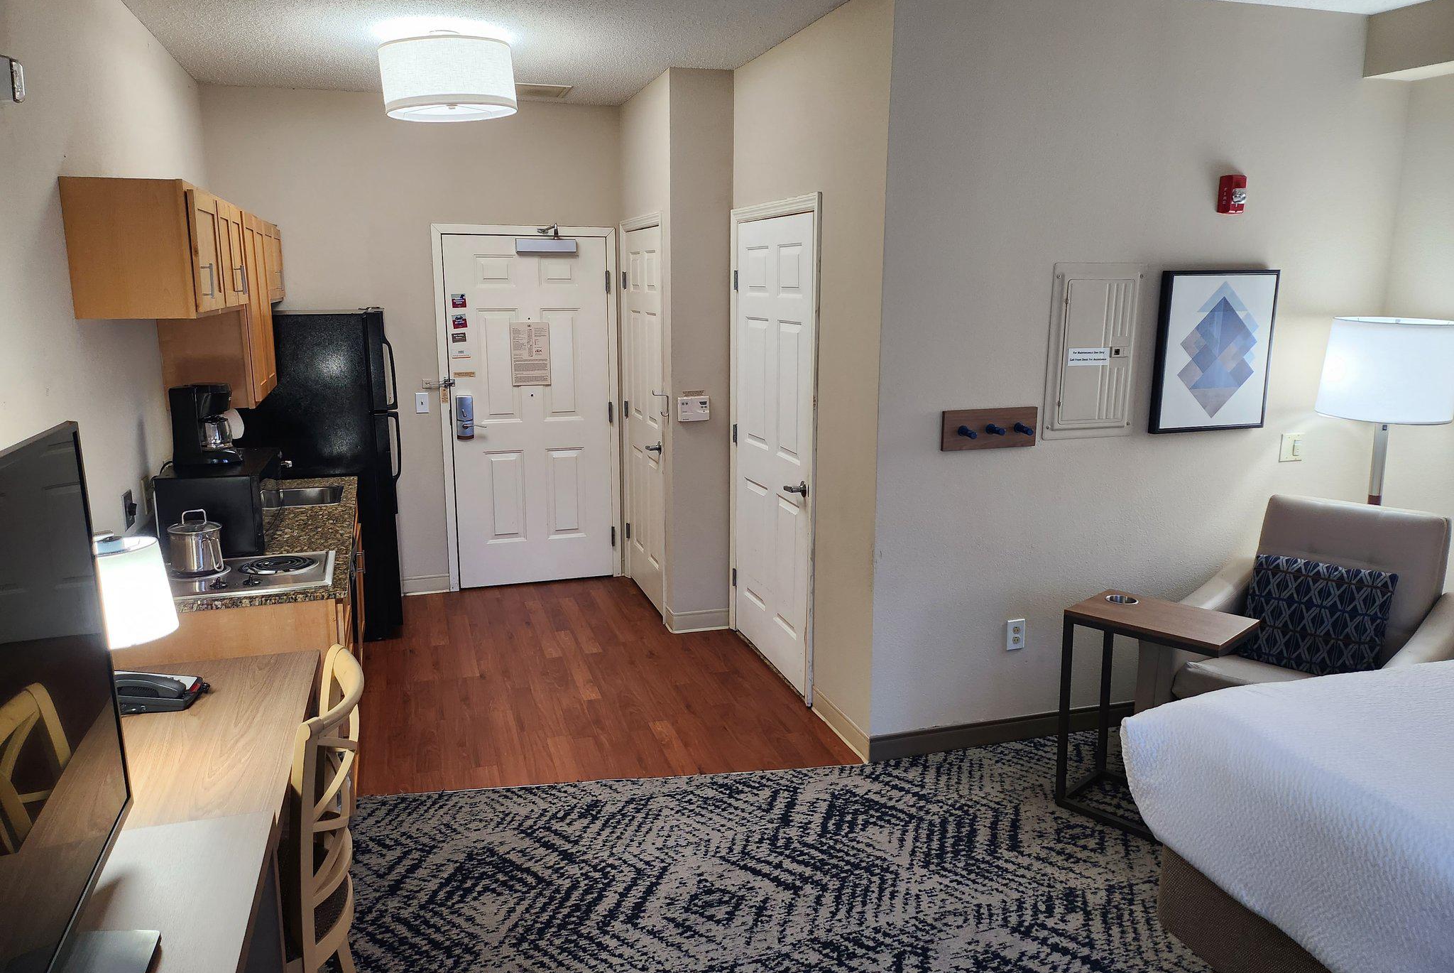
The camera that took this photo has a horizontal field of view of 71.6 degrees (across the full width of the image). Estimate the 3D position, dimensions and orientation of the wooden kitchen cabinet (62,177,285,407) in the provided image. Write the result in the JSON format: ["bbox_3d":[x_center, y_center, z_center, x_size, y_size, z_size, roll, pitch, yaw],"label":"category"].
[{"bbox_3d":[-2.102,-0.724,4.126,0.331,0.784,2.535,-3,12,-18],"label":"wooden kitchen cabinet"}]

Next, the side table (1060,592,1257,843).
[{"bbox_3d":[1.426,0.768,3.378,0.487,0.703,0.333,11,16,43],"label":"side table"}]

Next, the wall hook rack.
[{"bbox_3d":[0.970,-0.202,3.643,0.386,0.143,0.085,-4,12,-18],"label":"wall hook rack"}]

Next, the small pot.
[{"bbox_3d":[-1.738,0.179,3.318,0.185,0.200,0.165,3,12,16],"label":"small pot"}]

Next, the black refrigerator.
[{"bbox_3d":[-2.092,-0.080,5.175,0.790,1.640,0.720,-4,12,-18],"label":"black refrigerator"}]

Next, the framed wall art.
[{"bbox_3d":[1.887,-0.521,3.899,0.522,0.613,0.040,-4,12,-18],"label":"framed wall art"}]

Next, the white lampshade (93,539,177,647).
[{"bbox_3d":[-1.467,0.254,2.404,0.280,0.212,0.280,-3,12,-18],"label":"white lampshade"}]

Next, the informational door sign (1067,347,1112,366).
[{"bbox_3d":[1.348,-0.481,3.744,0.183,0.062,0.004,-4,12,-18],"label":"informational door sign"}]

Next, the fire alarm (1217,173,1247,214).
[{"bbox_3d":[1.891,-1.089,3.769,0.075,0.133,0.062,-4,12,-18],"label":"fire alarm"}]

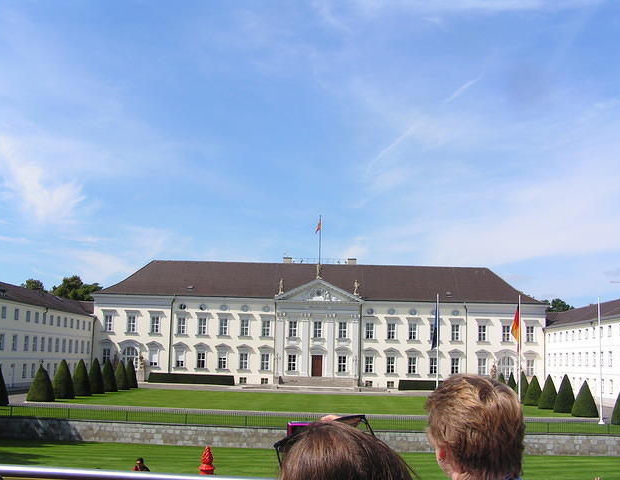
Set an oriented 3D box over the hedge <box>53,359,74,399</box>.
[{"bbox_3d":[-24.793,14.148,71.416,2.327,3.845,2.327,1,-10,1],"label":"hedge"}]

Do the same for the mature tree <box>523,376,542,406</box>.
[{"bbox_3d":[24.616,16.538,77.037,2.294,3.190,2.294,1,-10,1],"label":"mature tree"}]

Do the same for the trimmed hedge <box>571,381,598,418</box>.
[{"bbox_3d":[24.014,13.890,61.541,2.355,3.110,2.355,1,-10,1],"label":"trimmed hedge"}]

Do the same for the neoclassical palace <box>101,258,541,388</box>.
[{"bbox_3d":[1.544,14.817,125.298,76.023,22.000,18.500,1,-10,1],"label":"neoclassical palace"}]

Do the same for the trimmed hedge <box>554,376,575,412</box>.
[{"bbox_3d":[24.294,14.607,66.837,2.207,3.510,2.207,1,-10,1],"label":"trimmed hedge"}]

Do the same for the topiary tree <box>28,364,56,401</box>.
[{"bbox_3d":[-25.331,13.547,66.561,2.736,3.355,2.736,1,-10,1],"label":"topiary tree"}]

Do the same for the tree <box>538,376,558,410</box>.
[{"bbox_3d":[24.496,15.557,71.975,2.296,3.395,2.296,1,-10,1],"label":"tree"}]

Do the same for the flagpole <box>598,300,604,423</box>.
[{"bbox_3d":[22.477,9.307,54.696,0.220,9.745,0.220,1,-10,1],"label":"flagpole"}]

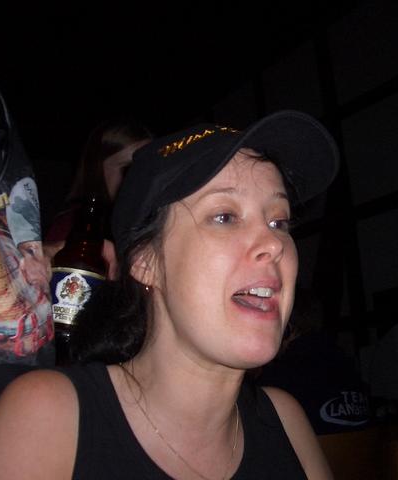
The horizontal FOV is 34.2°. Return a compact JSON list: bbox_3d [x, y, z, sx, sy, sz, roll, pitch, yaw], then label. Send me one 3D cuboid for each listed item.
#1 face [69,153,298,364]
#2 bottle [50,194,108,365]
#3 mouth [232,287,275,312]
[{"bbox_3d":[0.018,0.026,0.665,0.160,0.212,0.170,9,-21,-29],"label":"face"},{"bbox_3d":[-0.145,0.047,0.760,0.065,0.220,0.065,11,-10,3],"label":"bottle"},{"bbox_3d":[0.051,0.056,0.603,0.047,0.028,0.026,9,-21,-29],"label":"mouth"}]

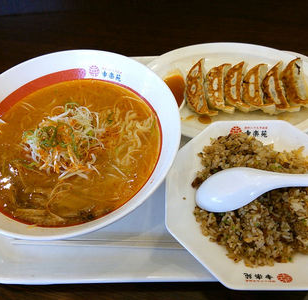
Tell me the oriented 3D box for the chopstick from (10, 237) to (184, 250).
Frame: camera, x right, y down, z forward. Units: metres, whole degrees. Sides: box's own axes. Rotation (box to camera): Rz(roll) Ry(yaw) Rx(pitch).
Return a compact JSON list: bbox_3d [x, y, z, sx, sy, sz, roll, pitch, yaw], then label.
[{"bbox_3d":[-0.037,0.091,0.341,0.213,0.007,0.013,0,56,4],"label":"chopstick"}]

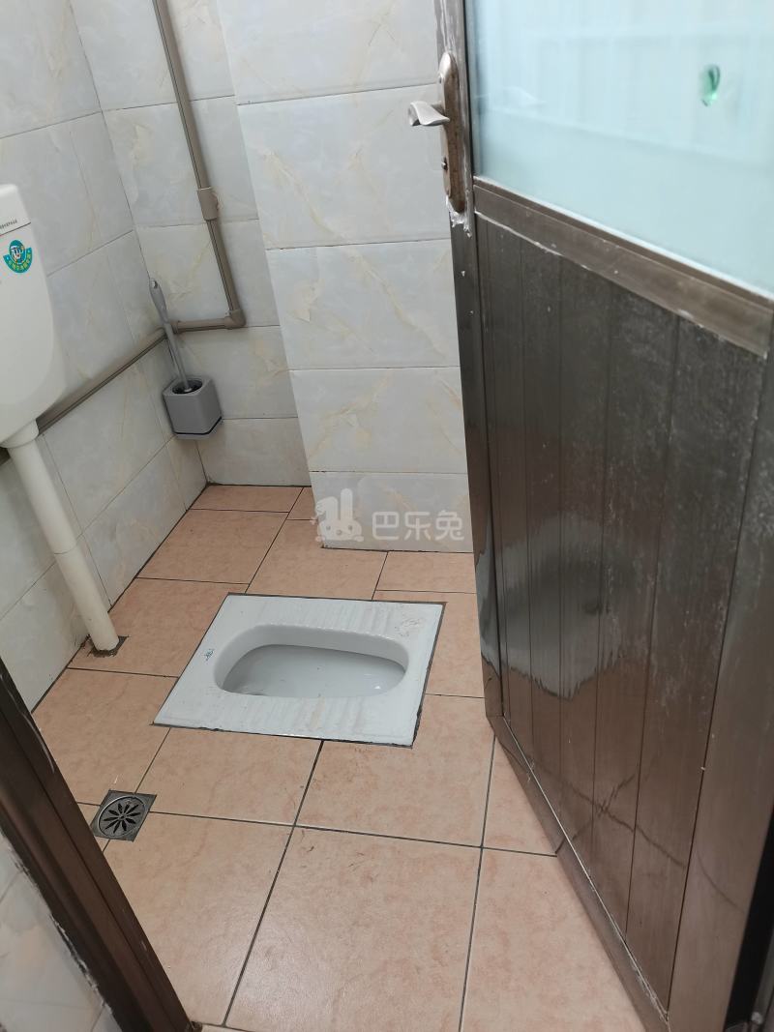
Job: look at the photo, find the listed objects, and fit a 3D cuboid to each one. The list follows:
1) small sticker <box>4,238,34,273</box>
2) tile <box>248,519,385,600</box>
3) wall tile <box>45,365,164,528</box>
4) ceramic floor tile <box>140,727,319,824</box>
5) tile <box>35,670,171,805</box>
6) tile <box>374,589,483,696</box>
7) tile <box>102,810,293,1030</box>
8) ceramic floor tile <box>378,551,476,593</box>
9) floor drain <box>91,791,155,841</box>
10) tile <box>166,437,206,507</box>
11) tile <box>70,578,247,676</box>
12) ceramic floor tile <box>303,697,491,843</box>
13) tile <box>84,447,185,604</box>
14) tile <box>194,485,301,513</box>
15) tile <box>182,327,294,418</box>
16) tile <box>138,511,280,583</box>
[{"bbox_3d":[-0.616,-0.435,1.300,0.002,0.050,0.077,1,34,14],"label":"small sticker"},{"bbox_3d":[-0.148,0.102,1.861,0.300,0.012,0.300,1,34,14],"label":"tile"},{"bbox_3d":[-0.630,-0.183,1.766,0.010,0.248,0.415,1,34,14],"label":"wall tile"},{"bbox_3d":[-0.275,0.449,1.341,0.296,0.010,0.173,1,34,14],"label":"ceramic floor tile"},{"bbox_3d":[-0.552,0.409,1.464,0.302,0.010,0.302,1,34,14],"label":"tile"},{"bbox_3d":[0.092,0.255,1.584,0.300,0.010,0.300,1,34,14],"label":"tile"},{"bbox_3d":[-0.326,0.585,1.173,0.300,0.010,0.300,1,34,14],"label":"tile"},{"bbox_3d":[0.138,0.131,1.762,0.300,0.010,0.140,1,34,14],"label":"ceramic floor tile"},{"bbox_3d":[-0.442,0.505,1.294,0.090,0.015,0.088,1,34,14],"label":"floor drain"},{"bbox_3d":[-0.548,-0.142,2.111,0.010,0.211,0.130,1,34,14],"label":"tile"},{"bbox_3d":[-0.496,0.245,1.723,0.300,0.010,0.300,1,34,14],"label":"tile"},{"bbox_3d":[0.028,0.418,1.324,0.301,0.010,0.301,1,34,14],"label":"ceramic floor tile"},{"bbox_3d":[-0.604,0.009,1.890,0.010,0.211,0.415,1,34,14],"label":"tile"},{"bbox_3d":[-0.385,-0.044,2.138,0.298,0.010,0.128,1,34,14],"label":"tile"},{"bbox_3d":[-0.365,-0.366,1.999,0.390,0.250,0.010,1,34,14],"label":"tile"},{"bbox_3d":[-0.433,0.077,1.965,0.300,0.010,0.300,1,34,14],"label":"tile"}]

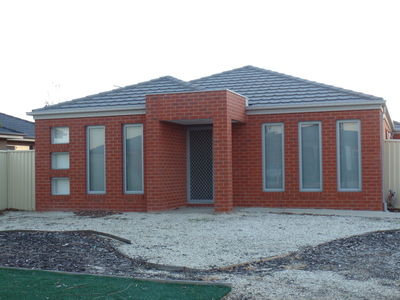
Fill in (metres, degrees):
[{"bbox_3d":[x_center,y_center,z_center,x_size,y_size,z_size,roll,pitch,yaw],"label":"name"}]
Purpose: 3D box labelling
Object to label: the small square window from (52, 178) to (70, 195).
[{"bbox_3d":[-3.725,0.971,16.139,0.580,0.460,0.100,-1,-2,19],"label":"small square window"}]

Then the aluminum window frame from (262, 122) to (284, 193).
[{"bbox_3d":[1.935,0.187,15.775,0.590,1.800,0.100,-1,-2,19],"label":"aluminum window frame"}]

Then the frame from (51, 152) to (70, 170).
[{"bbox_3d":[-3.733,0.289,16.160,0.580,0.460,0.100,-1,-2,19],"label":"frame"}]

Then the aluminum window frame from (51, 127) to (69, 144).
[{"bbox_3d":[-3.742,-0.394,16.182,0.580,0.460,0.100,-1,-2,19],"label":"aluminum window frame"}]

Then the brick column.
[{"bbox_3d":[0.564,0.364,14.446,0.350,2.219,0.350,-1,-2,19],"label":"brick column"}]

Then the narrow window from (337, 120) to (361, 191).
[{"bbox_3d":[3.766,0.144,15.152,0.590,1.800,0.100,-1,-2,19],"label":"narrow window"}]

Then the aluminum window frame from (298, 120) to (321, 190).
[{"bbox_3d":[2.848,0.166,15.465,0.590,1.800,0.100,-1,-2,19],"label":"aluminum window frame"}]

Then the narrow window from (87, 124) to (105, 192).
[{"bbox_3d":[-2.723,0.255,15.817,0.590,1.800,0.100,-1,-2,19],"label":"narrow window"}]

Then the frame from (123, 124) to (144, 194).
[{"bbox_3d":[-1.700,0.231,15.469,0.590,1.800,0.100,-1,-2,19],"label":"frame"}]

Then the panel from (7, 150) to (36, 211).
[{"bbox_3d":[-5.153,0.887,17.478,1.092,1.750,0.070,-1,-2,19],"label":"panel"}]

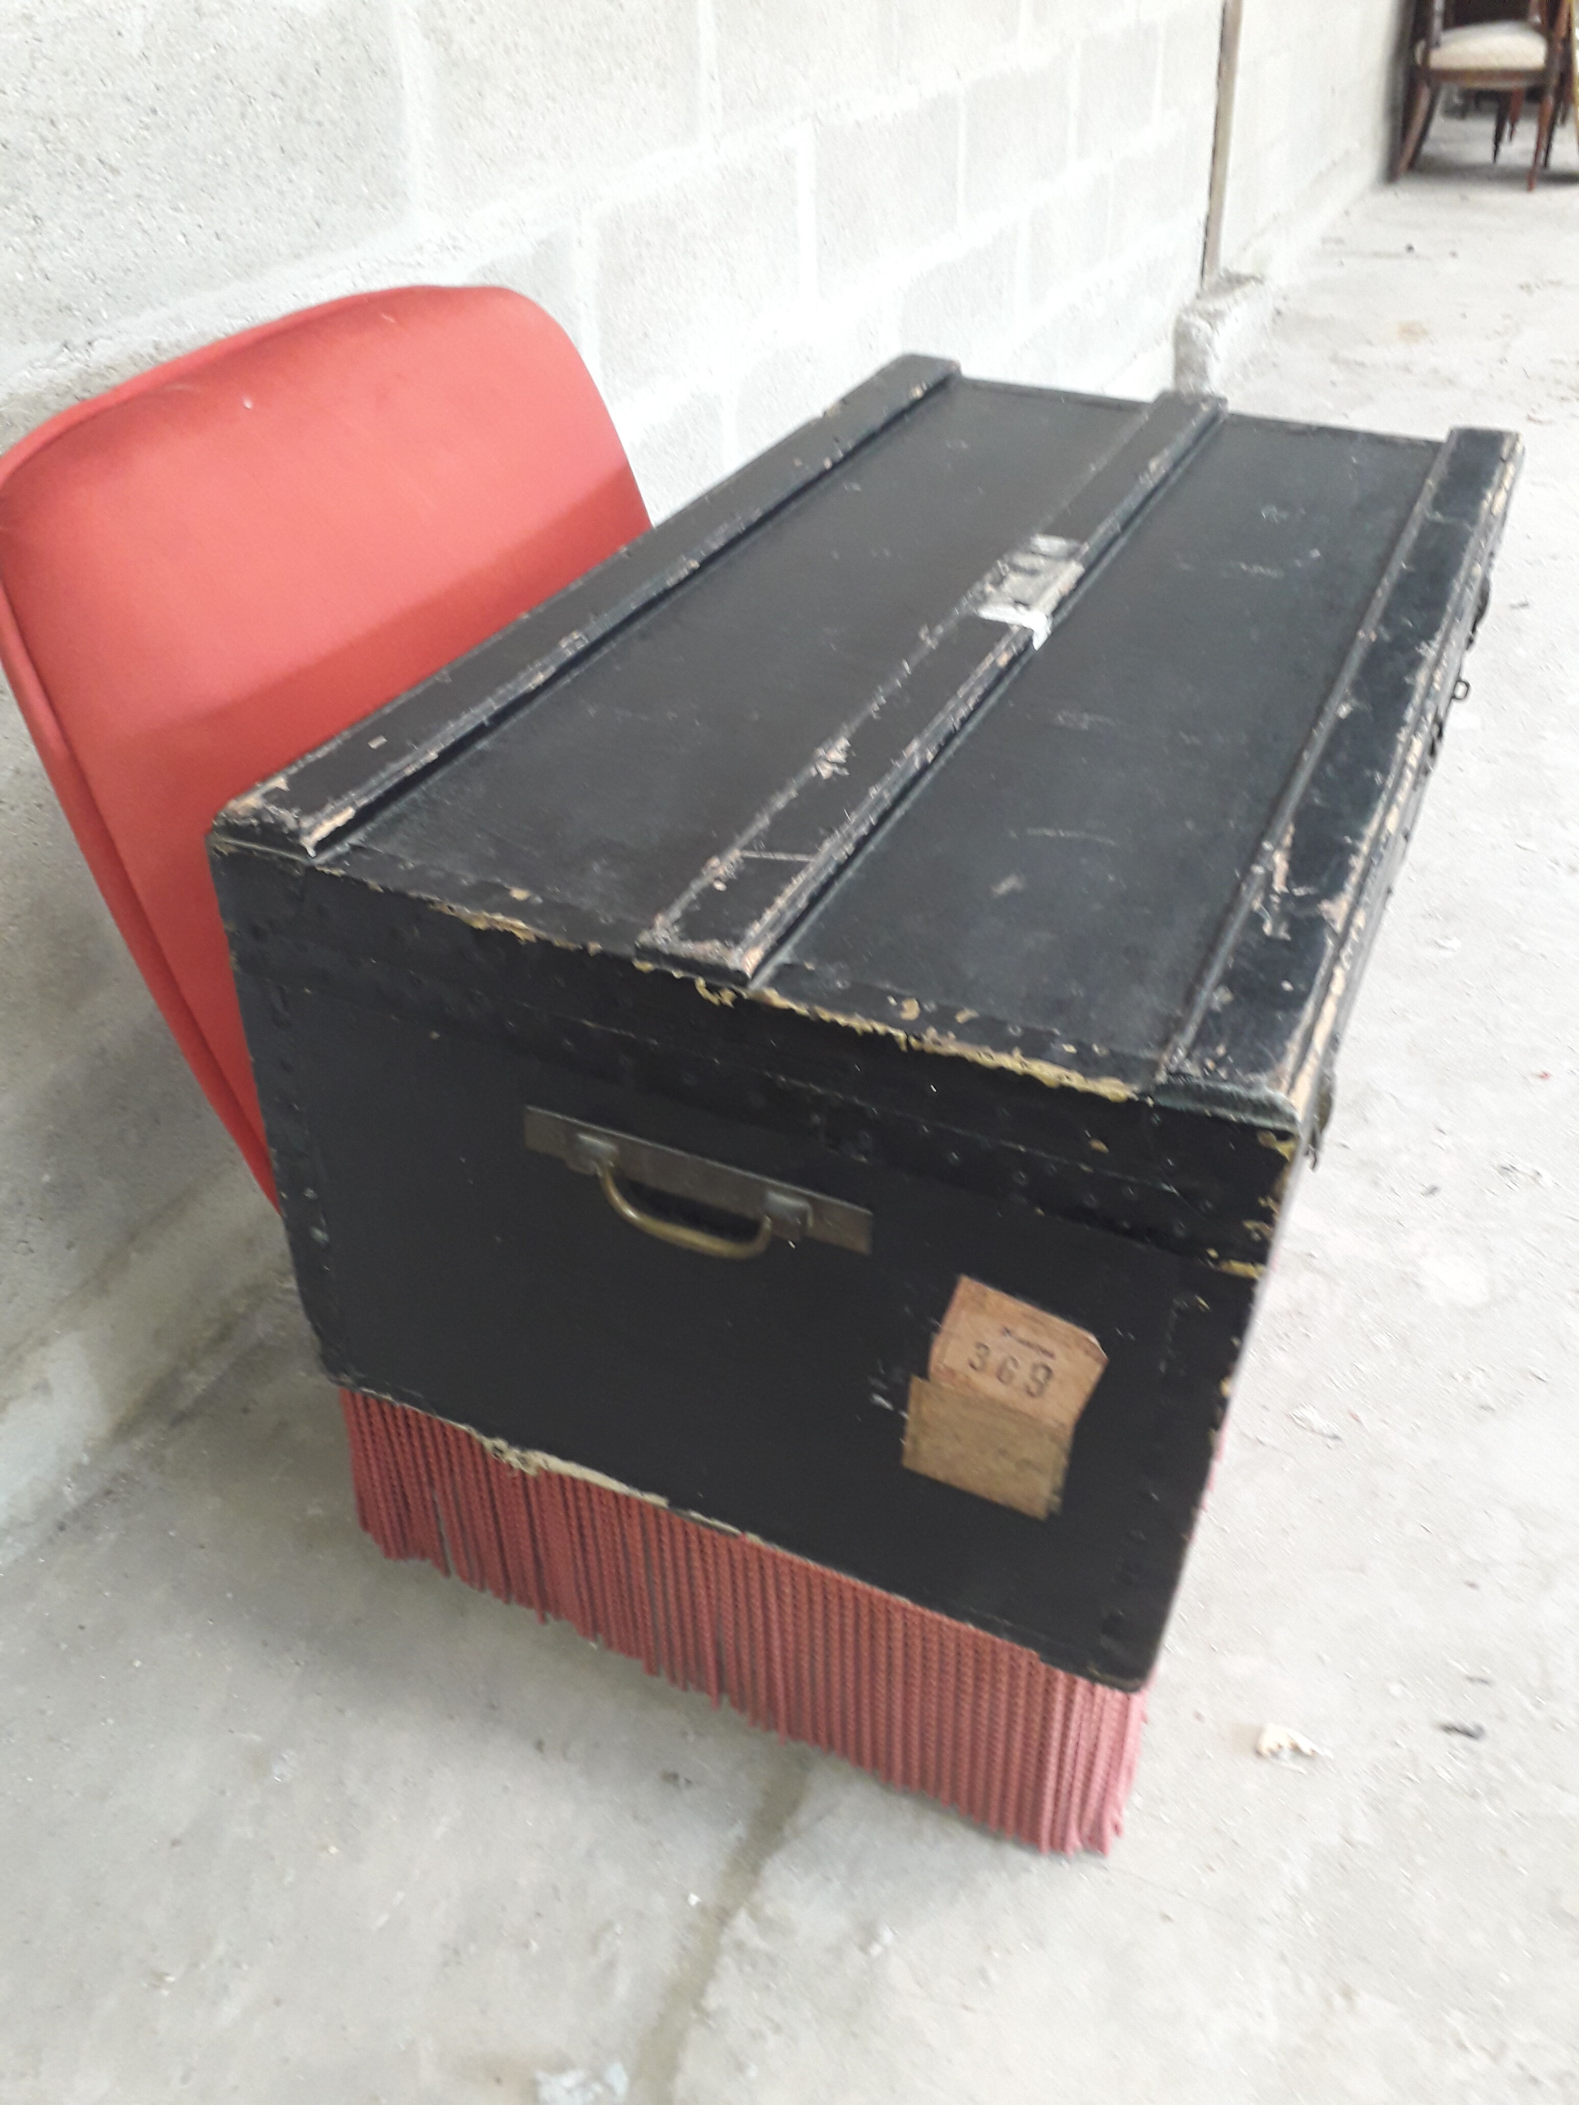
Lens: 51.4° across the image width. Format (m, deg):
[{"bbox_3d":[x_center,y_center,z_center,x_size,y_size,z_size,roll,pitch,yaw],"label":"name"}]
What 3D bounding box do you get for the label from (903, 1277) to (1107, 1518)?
[{"bbox_3d":[0.094,0.160,0.749,0.085,0.136,0.004,15,38,19],"label":"label"}]

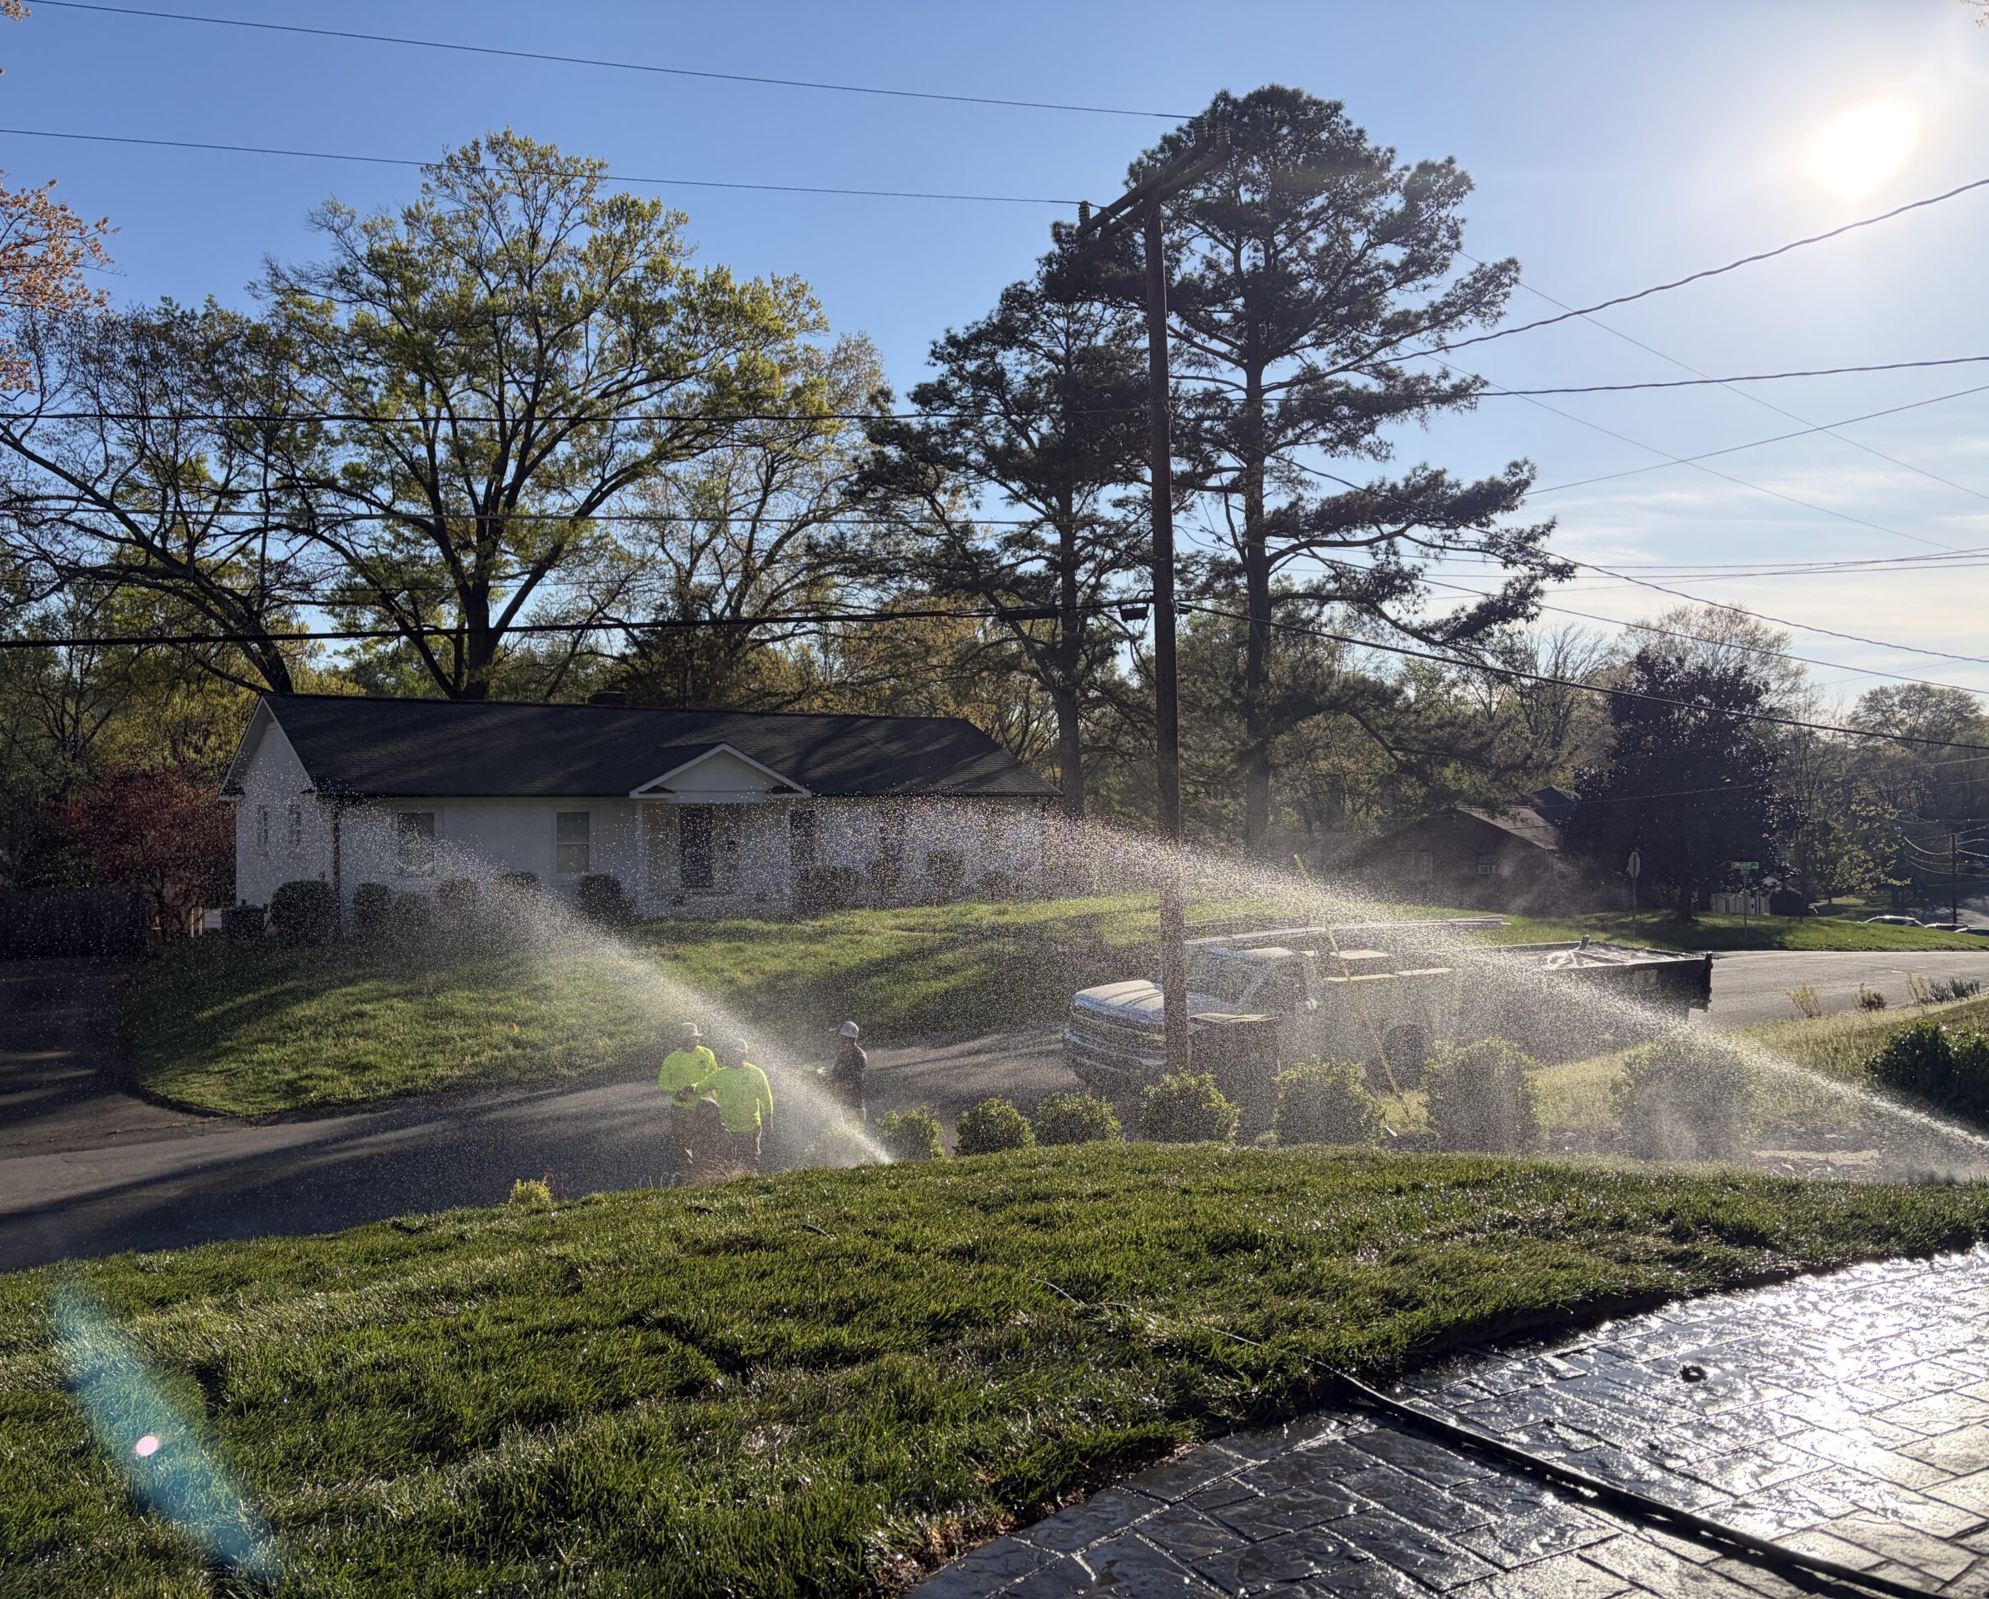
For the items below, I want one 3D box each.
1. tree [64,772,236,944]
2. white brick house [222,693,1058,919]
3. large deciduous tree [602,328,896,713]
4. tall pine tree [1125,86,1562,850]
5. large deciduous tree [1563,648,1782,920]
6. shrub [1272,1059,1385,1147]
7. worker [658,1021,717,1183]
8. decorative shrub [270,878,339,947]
[{"bbox_3d":[-20.789,1.356,39.500,4.478,4.314,4.300,0,0,0],"label":"tree"},{"bbox_3d":[-9.338,0.285,45.245,21.071,5.618,9.879,0,-1,-37],"label":"white brick house"},{"bbox_3d":[-9.108,-7.055,59.840,10.800,20.781,10.800,-1,-1,0],"label":"large deciduous tree"},{"bbox_3d":[10.594,-9.358,48.500,13.268,24.517,12.000,0,0,0],"label":"tall pine tree"},{"bbox_3d":[22.437,-0.496,53.000,7.222,9.096,7.222,0,0,0],"label":"large deciduous tree"},{"bbox_3d":[2.088,1.947,9.988,0.686,0.640,0.686,-1,-1,0],"label":"shrub"},{"bbox_3d":[-3.130,3.140,16.400,0.600,1.760,0.450,0,0,-23],"label":"worker"},{"bbox_3d":[-14.573,2.408,33.800,1.477,1.406,1.400,0,0,0],"label":"decorative shrub"}]

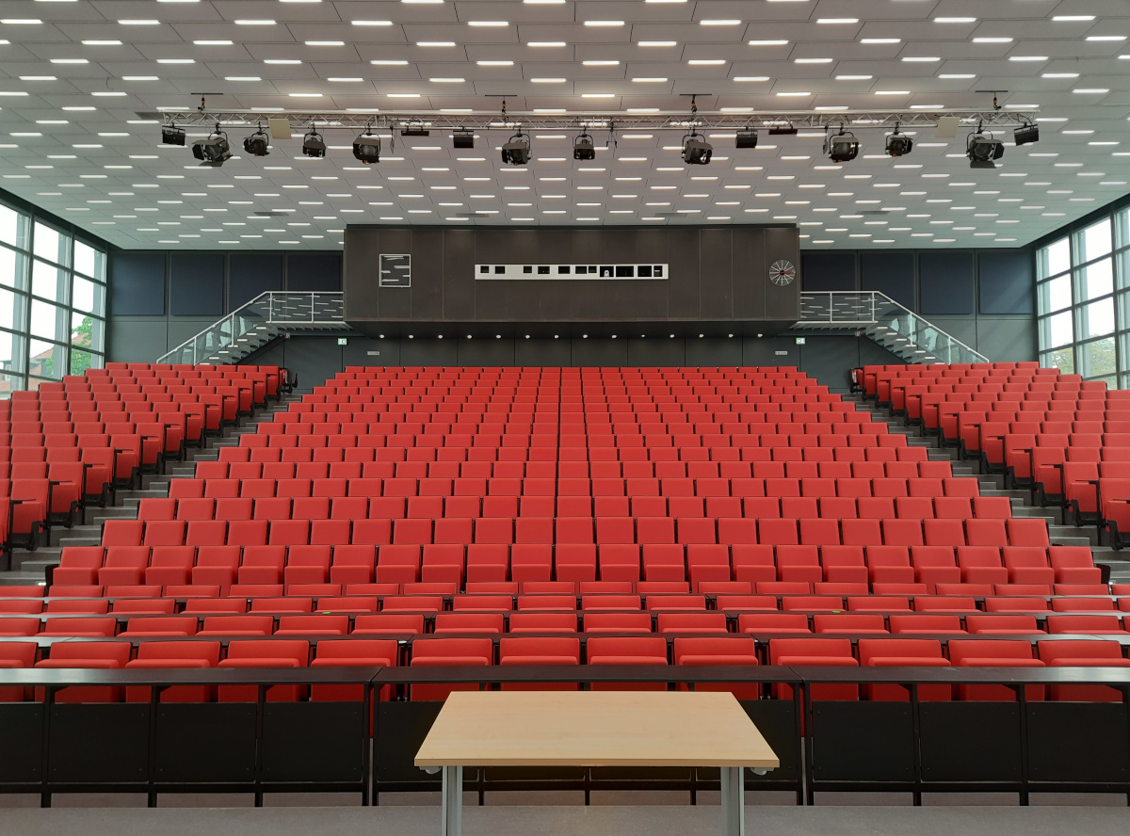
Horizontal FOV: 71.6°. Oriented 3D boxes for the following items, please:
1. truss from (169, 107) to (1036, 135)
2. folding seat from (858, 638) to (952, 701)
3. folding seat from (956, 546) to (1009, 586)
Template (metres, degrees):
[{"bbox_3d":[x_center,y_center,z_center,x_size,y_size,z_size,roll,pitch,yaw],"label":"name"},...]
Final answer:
[{"bbox_3d":[0.631,-5.444,14.406,16.050,0.310,0.300,0,-4,0],"label":"truss"},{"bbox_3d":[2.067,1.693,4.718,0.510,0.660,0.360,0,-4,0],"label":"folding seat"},{"bbox_3d":[5.072,1.957,9.464,0.510,0.780,0.420,0,-4,0],"label":"folding seat"}]

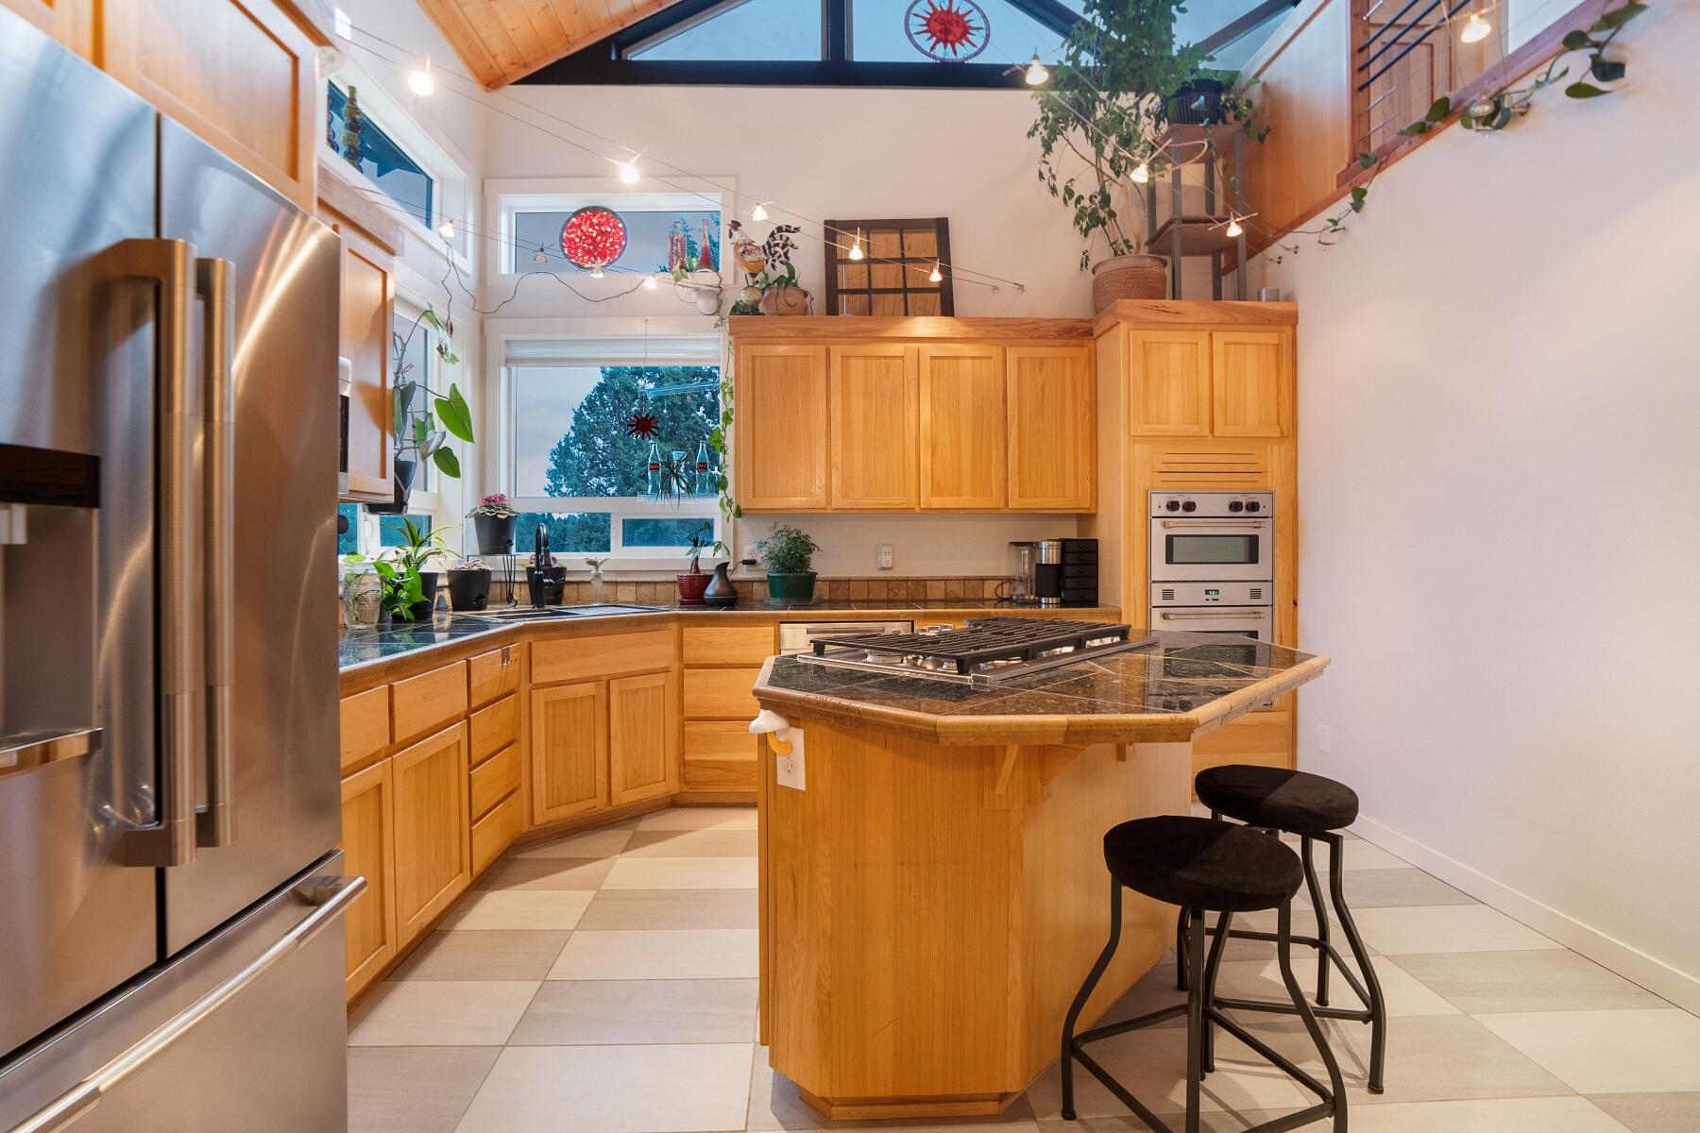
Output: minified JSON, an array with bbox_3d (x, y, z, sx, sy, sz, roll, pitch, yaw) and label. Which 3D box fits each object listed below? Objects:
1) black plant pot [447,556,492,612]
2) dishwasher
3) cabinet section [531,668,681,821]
[{"bbox_3d":[-1.753,0.083,3.480,0.188,0.245,0.188,0,1,-2],"label":"black plant pot"},{"bbox_3d":[-0.024,0.658,3.726,0.604,0.850,0.600,0,1,-2],"label":"dishwasher"},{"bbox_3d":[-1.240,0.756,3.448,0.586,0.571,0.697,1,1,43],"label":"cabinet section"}]

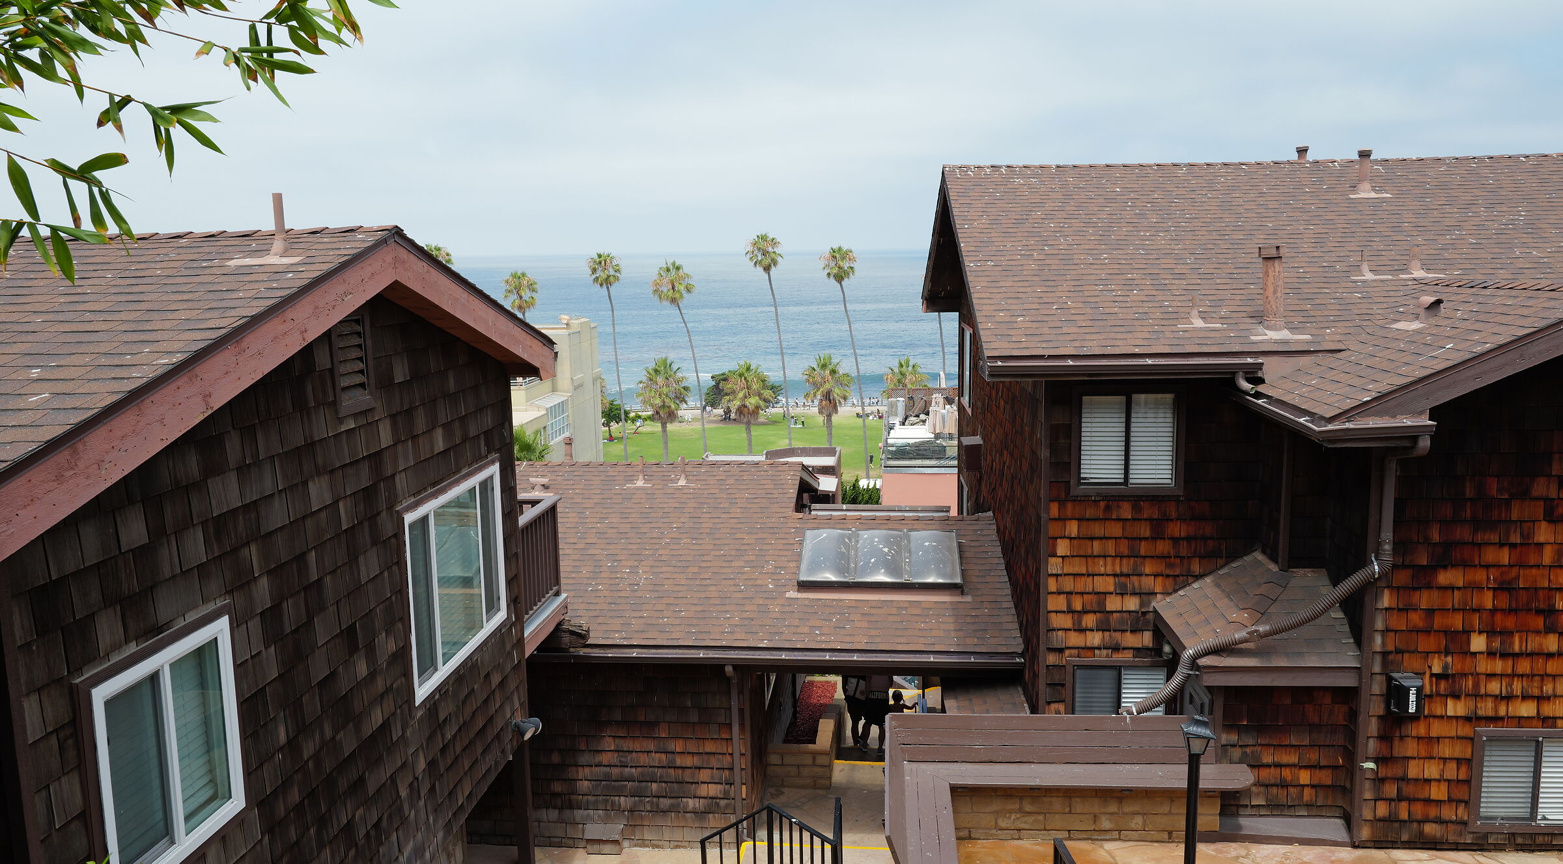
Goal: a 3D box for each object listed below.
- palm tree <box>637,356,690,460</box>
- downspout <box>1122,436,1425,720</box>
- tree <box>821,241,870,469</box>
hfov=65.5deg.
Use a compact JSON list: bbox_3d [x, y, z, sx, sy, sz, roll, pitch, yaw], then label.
[{"bbox_3d":[-12.907,-0.874,132.903,5.544,14.705,5.400,-1,9,0],"label":"palm tree"},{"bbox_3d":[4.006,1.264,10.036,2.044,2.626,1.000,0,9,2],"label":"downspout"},{"bbox_3d":[7.026,-6.901,132.034,5.412,26.350,4.300,-1,9,0],"label":"tree"}]

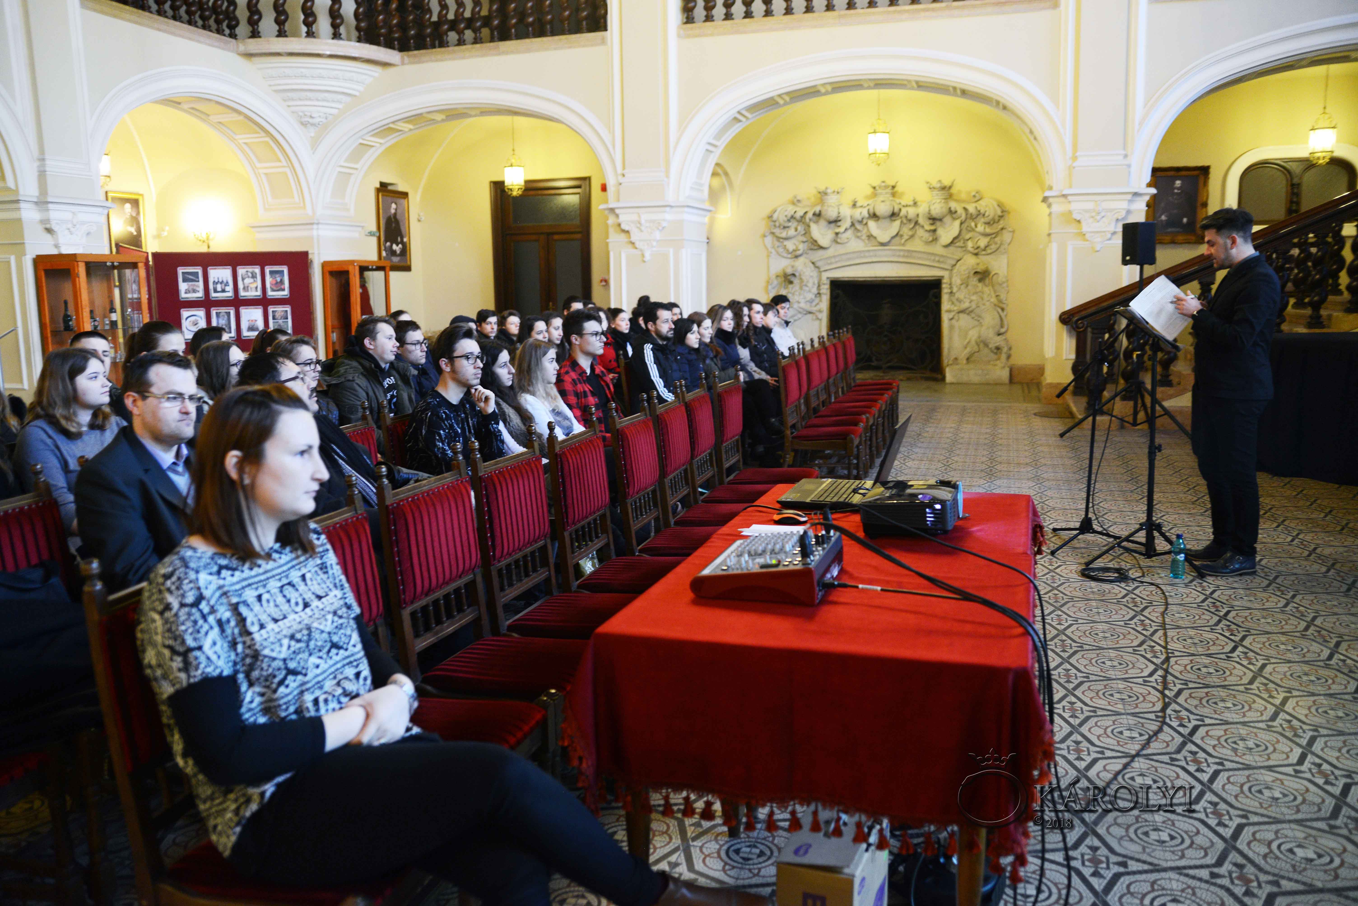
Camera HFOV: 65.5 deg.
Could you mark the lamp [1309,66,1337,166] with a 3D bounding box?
[{"bbox_3d":[7.821,-4.152,12.870,0.290,1.280,0.290,2,9,17],"label":"lamp"}]

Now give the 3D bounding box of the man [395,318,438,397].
[{"bbox_3d":[-1.106,-0.026,5.429,0.780,1.300,0.500,2,9,18],"label":"man"}]

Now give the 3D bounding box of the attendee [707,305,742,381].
[{"bbox_3d":[0.625,-0.584,8.916,0.780,1.310,0.460,4,10,27],"label":"attendee"}]

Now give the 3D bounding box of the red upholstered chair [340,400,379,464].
[{"bbox_3d":[-1.088,0.336,4.091,0.530,1.045,0.470,1,9,16],"label":"red upholstered chair"}]

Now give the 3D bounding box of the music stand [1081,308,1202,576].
[{"bbox_3d":[2.379,-0.076,5.412,0.520,1.310,0.520,2,9,20],"label":"music stand"}]

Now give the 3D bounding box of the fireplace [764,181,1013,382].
[{"bbox_3d":[3.043,-2.502,15.716,3.550,2.920,0.500,1,9,16],"label":"fireplace"}]

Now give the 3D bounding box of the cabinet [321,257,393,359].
[{"bbox_3d":[-4.597,-1.790,15.299,0.530,1.925,0.880,2,9,17],"label":"cabinet"}]

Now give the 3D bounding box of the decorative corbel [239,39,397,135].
[{"bbox_3d":[-5.325,-5.275,15.329,2.120,1.100,1.350,-5,9,-27],"label":"decorative corbel"}]

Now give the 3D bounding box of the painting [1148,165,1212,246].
[{"bbox_3d":[6.864,-3.408,14.579,0.820,1.060,0.080,1,9,16],"label":"painting"}]

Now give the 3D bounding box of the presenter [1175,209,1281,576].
[{"bbox_3d":[2.723,-0.306,5.275,0.490,1.784,0.490,1,9,12],"label":"presenter"}]

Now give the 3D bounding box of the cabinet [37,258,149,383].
[{"bbox_3d":[-5.964,-1.065,10.917,0.621,1.900,0.771,4,9,28],"label":"cabinet"}]

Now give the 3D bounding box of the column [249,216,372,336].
[{"bbox_3d":[-5.319,-2.076,15.367,1.150,2.540,1.050,2,9,17],"label":"column"}]

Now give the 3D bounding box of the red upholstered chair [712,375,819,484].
[{"bbox_3d":[0.457,0.076,5.502,0.540,1.030,0.480,2,9,18],"label":"red upholstered chair"}]

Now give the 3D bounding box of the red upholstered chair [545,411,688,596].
[{"bbox_3d":[-0.139,0.380,3.680,0.530,1.045,0.470,1,9,16],"label":"red upholstered chair"}]

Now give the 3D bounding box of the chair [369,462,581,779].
[{"bbox_3d":[-0.462,0.520,2.866,0.480,1.030,0.440,2,9,17],"label":"chair"}]

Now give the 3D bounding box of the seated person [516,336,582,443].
[{"bbox_3d":[-0.370,0.098,4.754,0.780,1.230,0.450,2,9,18],"label":"seated person"}]

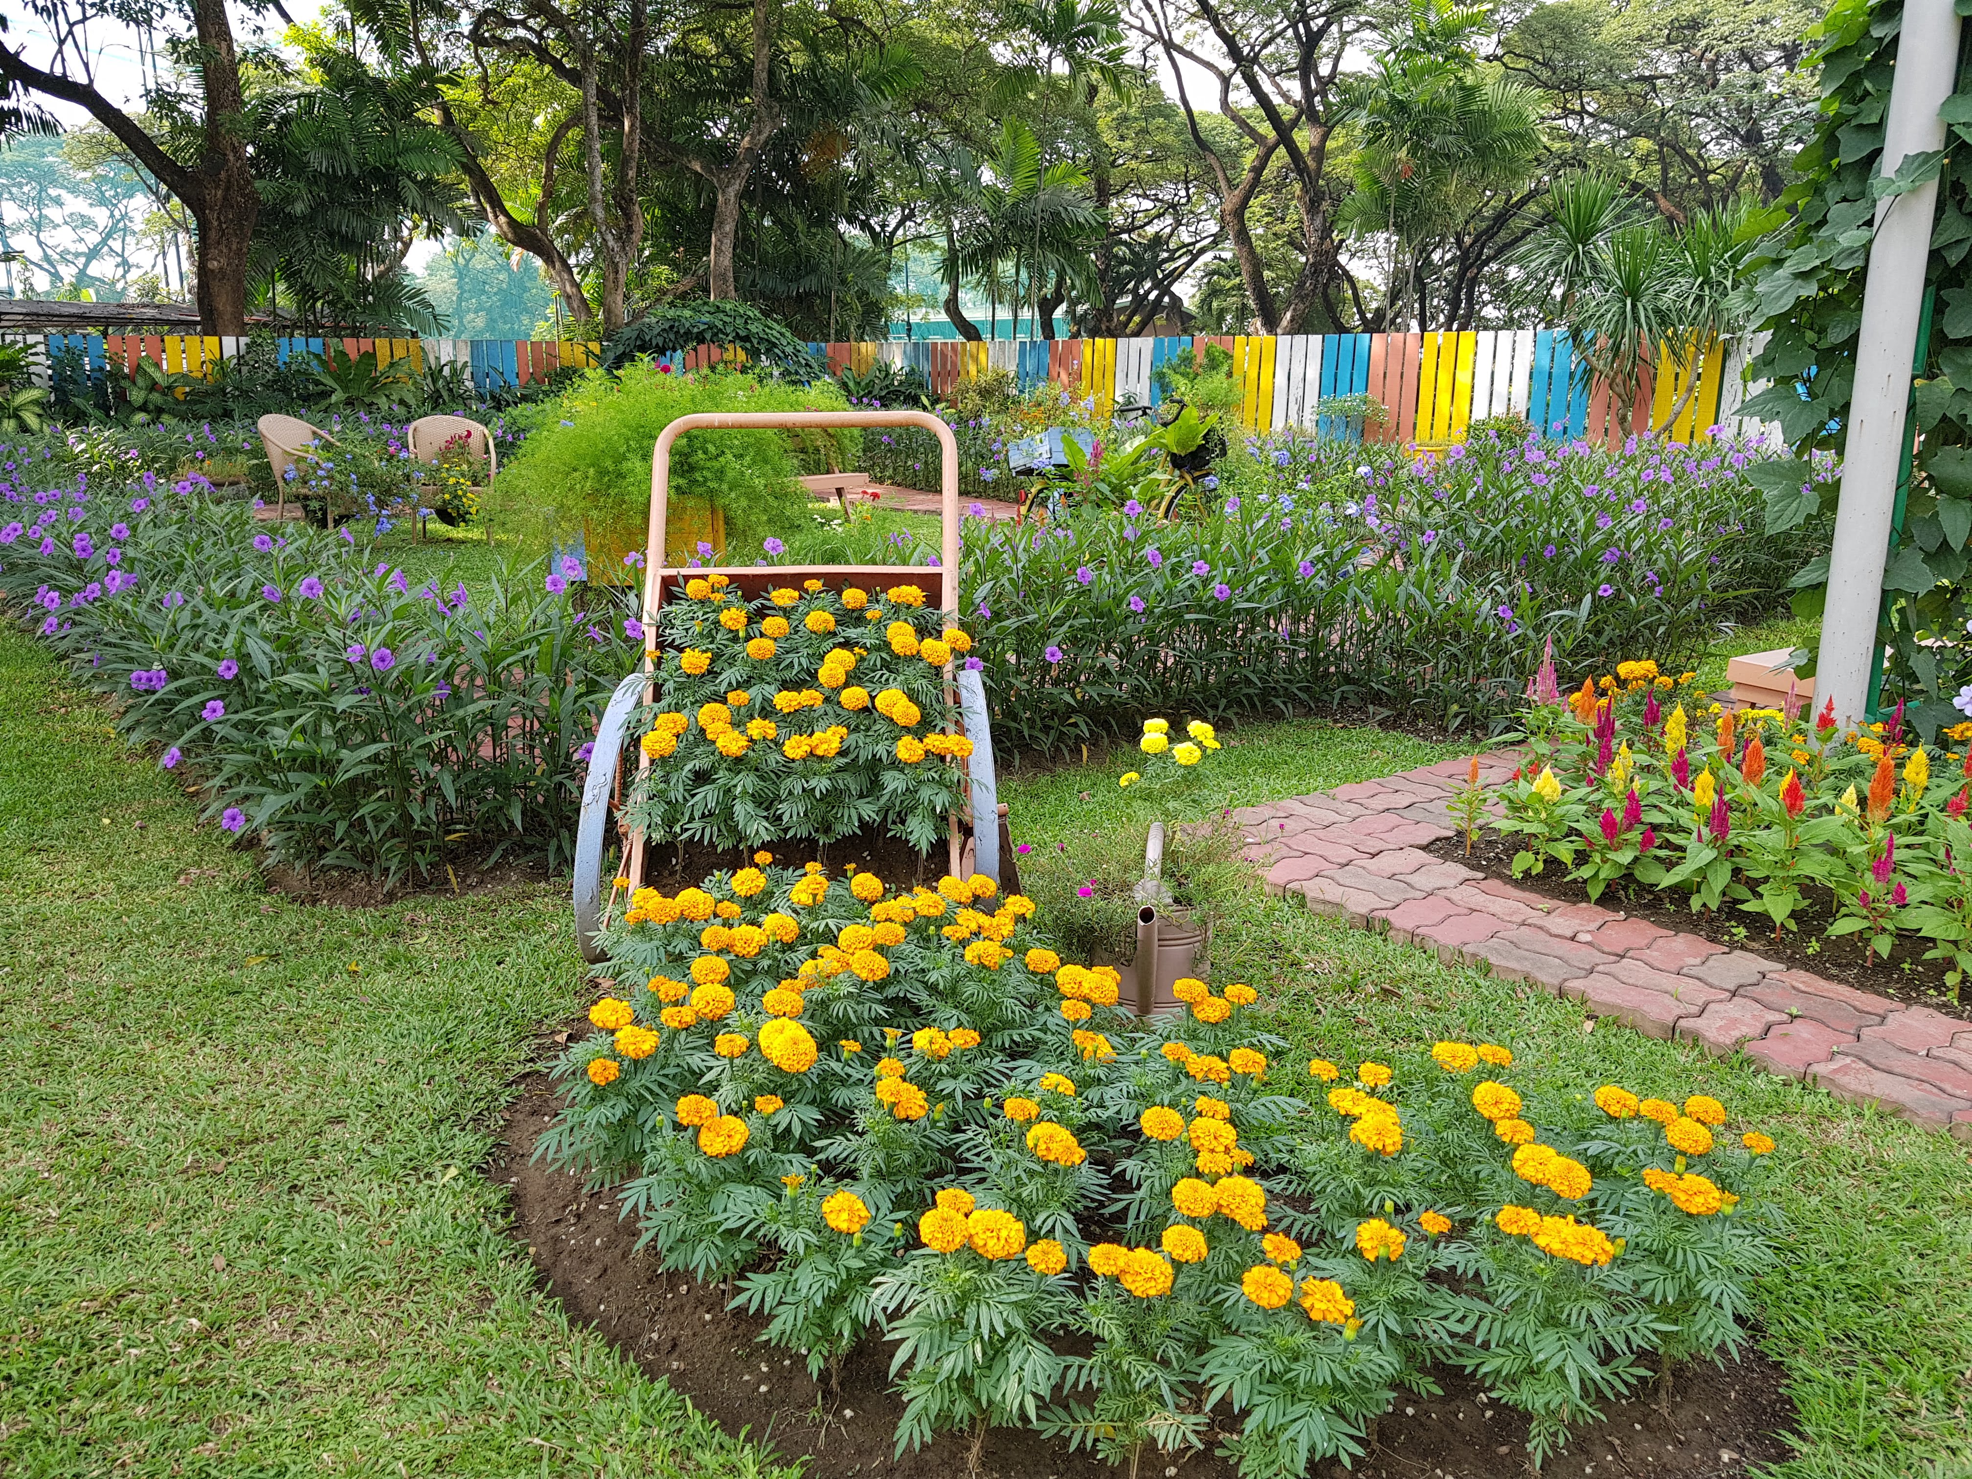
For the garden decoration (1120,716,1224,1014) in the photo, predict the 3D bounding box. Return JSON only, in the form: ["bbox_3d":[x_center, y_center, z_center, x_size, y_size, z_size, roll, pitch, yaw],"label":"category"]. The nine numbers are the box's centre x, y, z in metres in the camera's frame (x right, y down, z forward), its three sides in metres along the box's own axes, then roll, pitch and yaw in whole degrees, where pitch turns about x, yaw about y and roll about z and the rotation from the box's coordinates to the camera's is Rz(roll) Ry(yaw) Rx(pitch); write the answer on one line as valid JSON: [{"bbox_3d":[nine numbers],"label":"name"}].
[{"bbox_3d":[0.300,0.251,2.834,0.250,0.530,0.360,1,15,3],"label":"garden decoration"}]

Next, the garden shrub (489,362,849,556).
[{"bbox_3d":[-1.620,-1.494,7.826,1.750,0.960,1.300,-2,15,-8],"label":"garden shrub"}]

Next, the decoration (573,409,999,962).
[{"bbox_3d":[-0.400,-0.115,3.131,0.860,1.090,0.840,-1,15,-2],"label":"decoration"}]

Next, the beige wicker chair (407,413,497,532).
[{"bbox_3d":[-3.530,-1.736,9.932,0.590,0.810,0.580,-3,15,-13],"label":"beige wicker chair"}]

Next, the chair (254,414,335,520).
[{"bbox_3d":[-4.820,-1.937,10.707,0.600,0.810,0.600,7,16,26],"label":"chair"}]

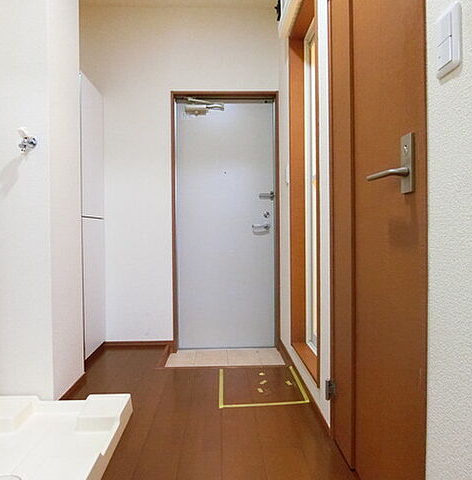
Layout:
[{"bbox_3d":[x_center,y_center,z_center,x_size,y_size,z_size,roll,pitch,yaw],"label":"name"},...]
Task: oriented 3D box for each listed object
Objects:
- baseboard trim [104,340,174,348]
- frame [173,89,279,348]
[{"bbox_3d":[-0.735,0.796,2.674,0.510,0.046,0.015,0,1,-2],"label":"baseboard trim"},{"bbox_3d":[-0.072,-0.136,2.737,0.825,1.987,0.110,0,1,-2],"label":"frame"}]

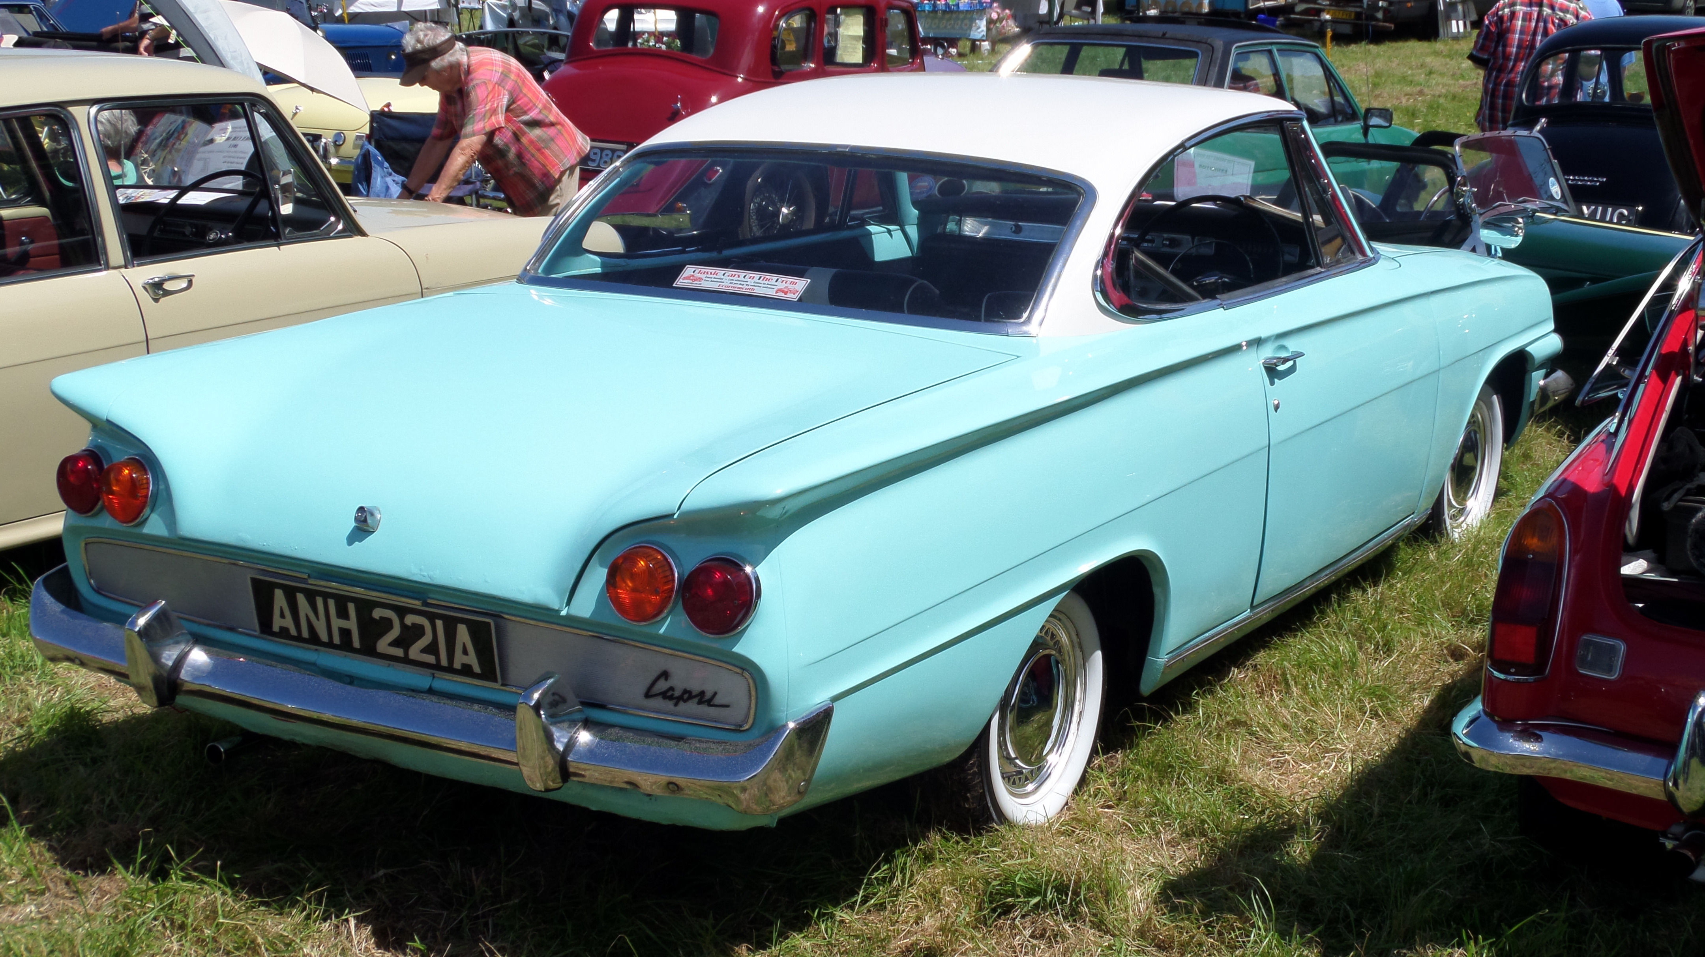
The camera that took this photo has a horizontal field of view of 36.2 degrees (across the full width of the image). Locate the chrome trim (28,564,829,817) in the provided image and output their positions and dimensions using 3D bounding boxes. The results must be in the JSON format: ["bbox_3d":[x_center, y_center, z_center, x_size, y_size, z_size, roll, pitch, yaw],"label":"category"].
[{"bbox_3d":[-0.802,0.342,4.303,1.640,0.200,0.270,8,15,30],"label":"chrome trim"}]

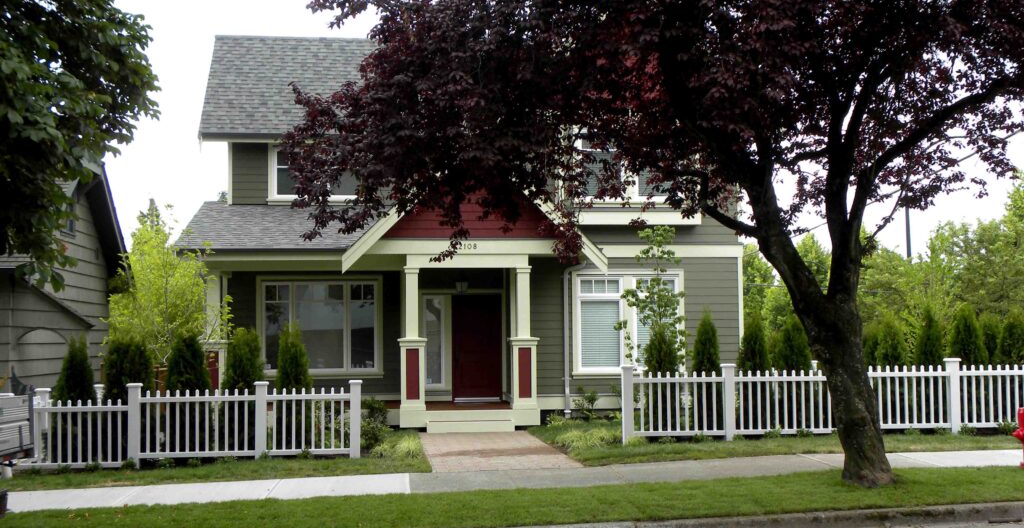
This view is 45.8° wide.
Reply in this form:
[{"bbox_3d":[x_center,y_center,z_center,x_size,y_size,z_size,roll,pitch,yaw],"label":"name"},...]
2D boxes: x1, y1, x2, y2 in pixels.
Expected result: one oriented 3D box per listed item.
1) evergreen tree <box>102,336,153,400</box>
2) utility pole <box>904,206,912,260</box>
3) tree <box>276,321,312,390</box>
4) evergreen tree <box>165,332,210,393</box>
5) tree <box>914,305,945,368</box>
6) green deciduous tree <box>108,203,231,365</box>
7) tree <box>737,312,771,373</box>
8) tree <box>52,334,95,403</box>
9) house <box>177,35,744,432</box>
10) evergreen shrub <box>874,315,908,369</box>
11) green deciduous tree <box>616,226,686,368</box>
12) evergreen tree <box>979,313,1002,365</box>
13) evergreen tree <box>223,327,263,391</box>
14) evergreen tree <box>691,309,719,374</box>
[{"bbox_3d":[-5.691,2.020,17.950,0.740,1.890,0.700,0,-3,-6],"label":"evergreen tree"},{"bbox_3d":[16.932,-0.915,51.791,0.220,9.200,0.220,0,-3,-6],"label":"utility pole"},{"bbox_3d":[-3.301,1.883,18.404,0.580,1.990,0.580,0,-3,-7],"label":"tree"},{"bbox_3d":[-4.827,1.971,18.042,0.700,1.900,0.680,0,-3,-6],"label":"evergreen tree"},{"bbox_3d":[6.784,1.667,19.726,0.500,2.010,0.500,0,-3,-7],"label":"tree"},{"bbox_3d":[-5.499,0.979,19.416,1.980,3.940,1.800,0,-3,-6],"label":"green deciduous tree"},{"bbox_3d":[3.776,1.733,18.961,0.560,1.920,0.560,0,-3,-6],"label":"tree"},{"bbox_3d":[-6.490,2.001,17.984,0.680,1.910,0.680,0,-3,-7],"label":"tree"},{"bbox_3d":[-1.032,-0.912,25.565,10.450,8.080,9.800,0,-3,-7],"label":"house"},{"bbox_3d":[6.071,1.740,19.402,0.560,1.860,0.560,0,-3,-6],"label":"evergreen shrub"},{"bbox_3d":[2.341,1.070,20.206,1.180,3.400,1.100,0,-3,-6],"label":"green deciduous tree"},{"bbox_3d":[8.184,1.773,20.760,0.500,1.880,0.500,0,-3,-7],"label":"evergreen tree"},{"bbox_3d":[-4.068,1.922,18.303,0.640,1.960,0.640,0,-3,-7],"label":"evergreen tree"},{"bbox_3d":[3.068,1.736,19.239,0.510,1.990,0.510,0,-3,-7],"label":"evergreen tree"}]

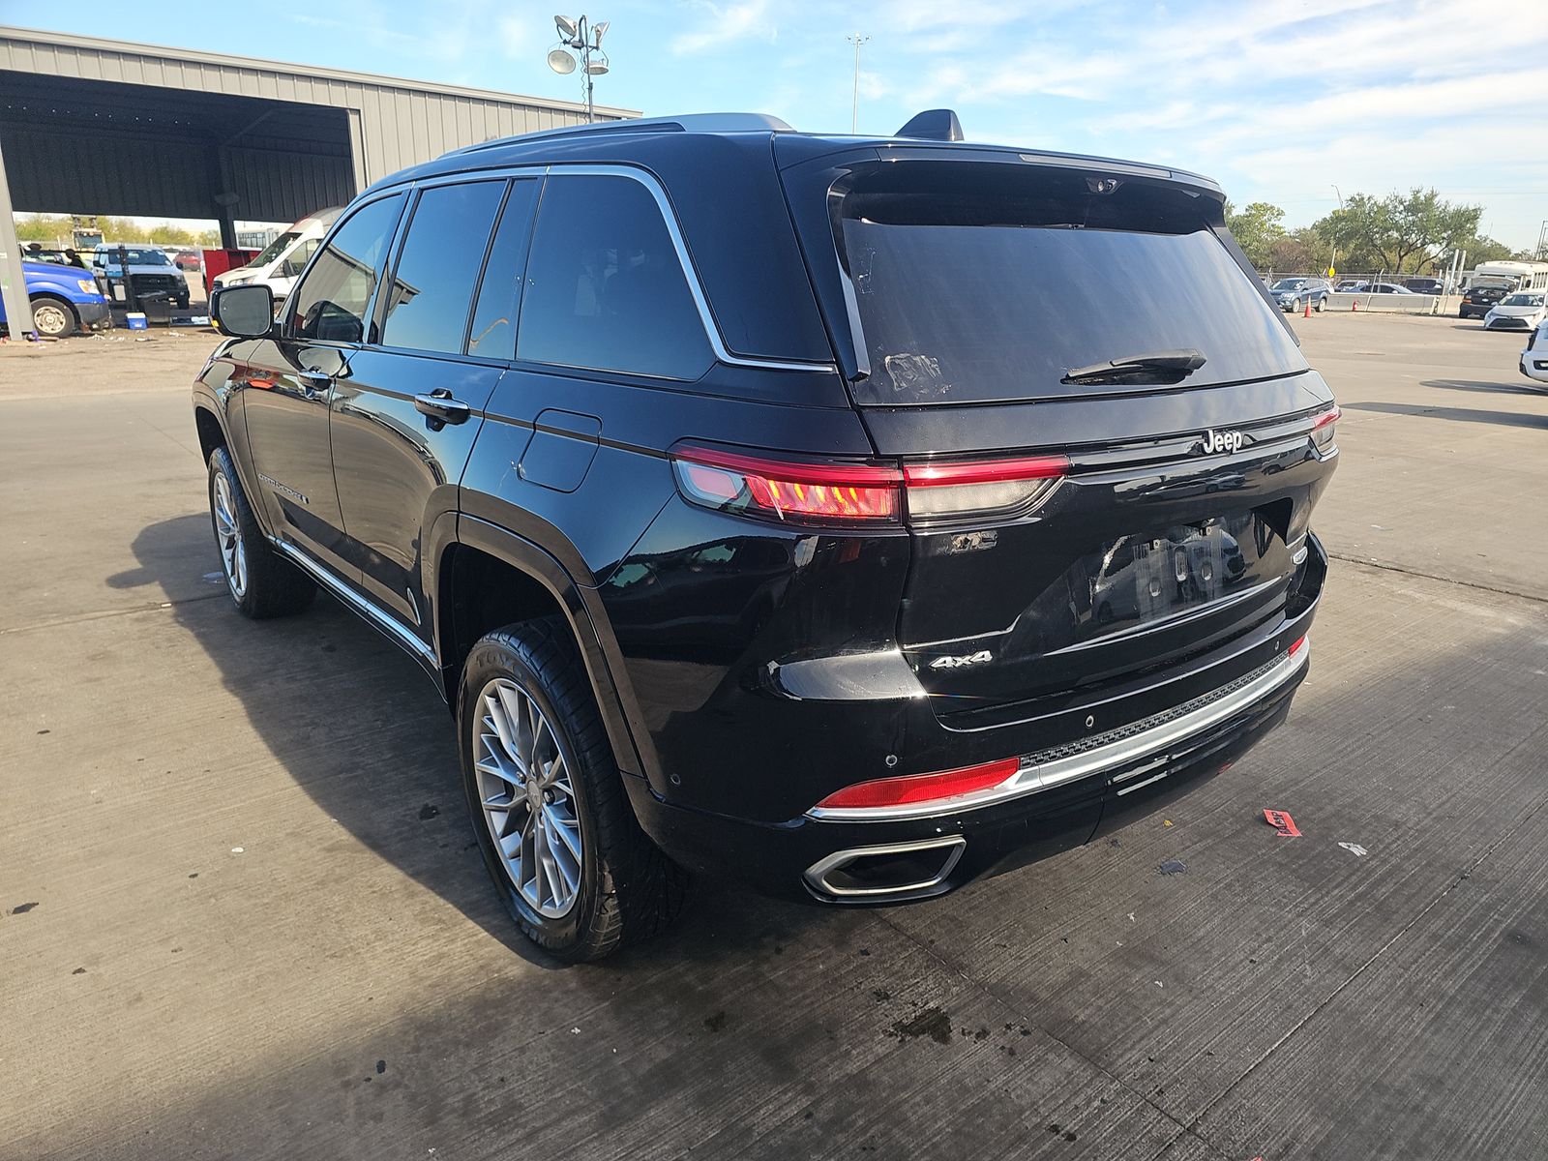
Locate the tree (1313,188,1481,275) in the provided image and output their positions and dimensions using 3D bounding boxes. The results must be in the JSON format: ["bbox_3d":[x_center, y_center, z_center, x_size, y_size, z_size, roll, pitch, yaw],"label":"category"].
[{"bbox_3d":[45.781,-24.813,75.831,11.800,8.700,11.500,10,19,28],"label":"tree"}]

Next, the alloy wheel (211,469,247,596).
[{"bbox_3d":[-2.339,-0.217,4.613,0.200,0.555,0.555,-12,21,-37],"label":"alloy wheel"}]

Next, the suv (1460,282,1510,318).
[{"bbox_3d":[36.131,-14.119,51.947,1.900,1.660,4.700,12,20,32],"label":"suv"}]

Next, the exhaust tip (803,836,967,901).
[{"bbox_3d":[0.196,0.509,1.819,0.285,0.085,0.080,-5,18,-20],"label":"exhaust tip"}]

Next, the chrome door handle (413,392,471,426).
[{"bbox_3d":[-0.721,-0.371,2.237,0.058,0.048,0.265,-12,21,-37],"label":"chrome door handle"}]

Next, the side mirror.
[{"bbox_3d":[-1.827,-0.926,3.539,0.210,0.185,0.140,-12,21,-37],"label":"side mirror"}]

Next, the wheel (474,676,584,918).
[{"bbox_3d":[-0.483,0.469,2.353,0.200,0.545,0.545,-12,21,-37],"label":"wheel"}]

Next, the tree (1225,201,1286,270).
[{"bbox_3d":[36.795,-25.514,79.334,8.000,8.000,8.000,8,18,23],"label":"tree"}]

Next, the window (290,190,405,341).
[{"bbox_3d":[-1.335,-0.953,3.204,0.060,0.480,0.800,11,7,-41],"label":"window"}]

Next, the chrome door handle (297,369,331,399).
[{"bbox_3d":[-1.330,-0.574,2.985,0.058,0.048,0.270,-12,21,-37],"label":"chrome door handle"}]

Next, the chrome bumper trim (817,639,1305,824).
[{"bbox_3d":[0.751,0.261,2.101,1.640,0.090,0.210,-12,21,-37],"label":"chrome bumper trim"}]

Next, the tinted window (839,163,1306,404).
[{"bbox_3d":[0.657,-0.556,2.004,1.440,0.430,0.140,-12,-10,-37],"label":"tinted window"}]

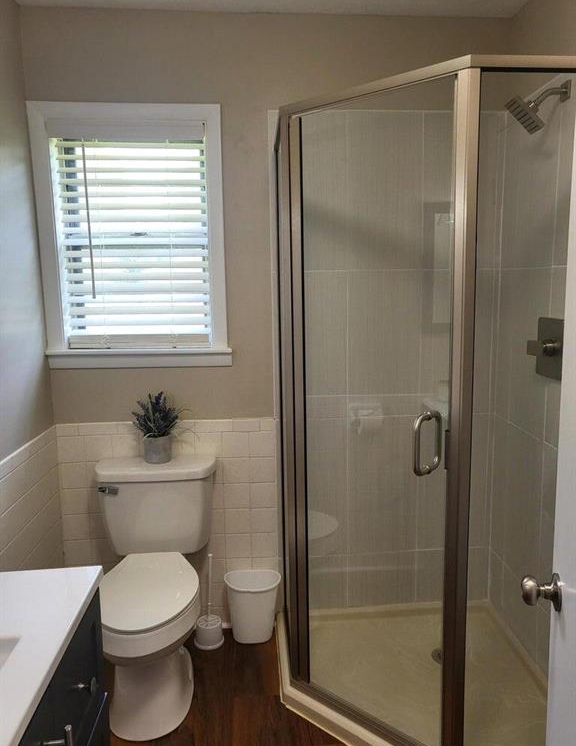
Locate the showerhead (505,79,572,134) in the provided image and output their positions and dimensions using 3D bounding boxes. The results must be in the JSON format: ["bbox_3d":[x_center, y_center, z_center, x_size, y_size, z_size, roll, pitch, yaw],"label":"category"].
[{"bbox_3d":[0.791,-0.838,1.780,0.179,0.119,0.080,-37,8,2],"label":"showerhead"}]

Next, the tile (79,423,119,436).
[{"bbox_3d":[-0.753,0.224,2.297,0.154,0.050,0.009,-1,9,-4],"label":"tile"}]

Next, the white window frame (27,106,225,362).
[{"bbox_3d":[-0.585,-0.508,2.205,0.711,0.984,0.090,-1,8,-4],"label":"white window frame"}]

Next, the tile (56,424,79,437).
[{"bbox_3d":[-0.879,0.228,2.304,0.085,0.050,0.010,-1,8,-3],"label":"tile"}]

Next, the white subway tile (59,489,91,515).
[{"bbox_3d":[-0.866,0.523,2.346,0.106,0.107,0.010,-1,8,-3],"label":"white subway tile"}]

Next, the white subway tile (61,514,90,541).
[{"bbox_3d":[-0.862,0.630,2.358,0.108,0.109,0.010,-1,8,-4],"label":"white subway tile"}]

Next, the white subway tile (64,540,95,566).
[{"bbox_3d":[-0.860,0.739,2.374,0.108,0.108,0.010,-1,8,-4],"label":"white subway tile"}]

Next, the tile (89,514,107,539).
[{"bbox_3d":[-0.753,0.625,2.358,0.108,0.107,0.009,-1,9,-4],"label":"tile"}]

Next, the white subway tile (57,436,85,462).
[{"bbox_3d":[-0.868,0.306,2.316,0.106,0.107,0.010,-1,8,-3],"label":"white subway tile"}]

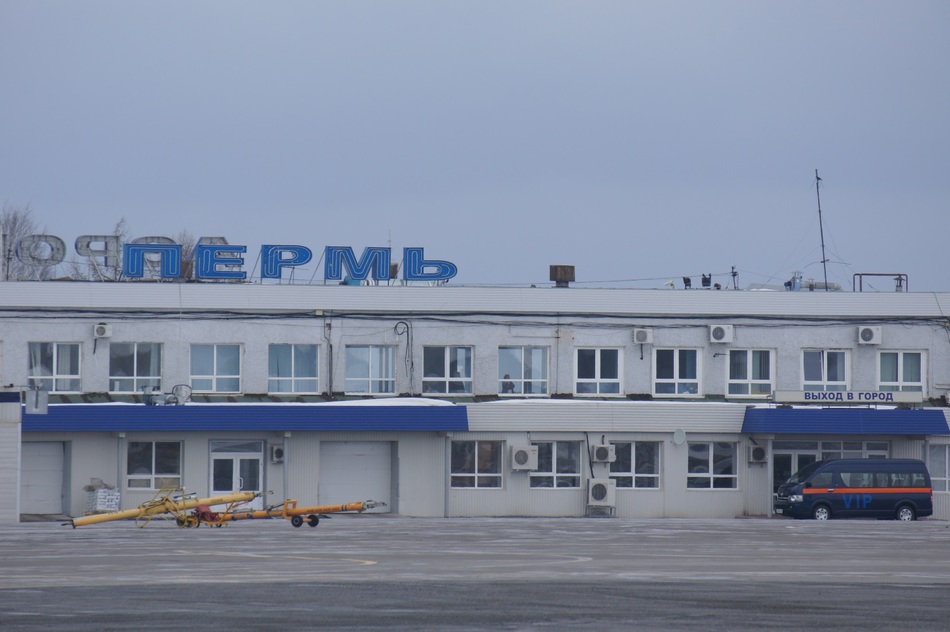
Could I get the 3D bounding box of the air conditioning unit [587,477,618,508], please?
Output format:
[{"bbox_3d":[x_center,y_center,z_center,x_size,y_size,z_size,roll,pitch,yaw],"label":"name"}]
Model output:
[{"bbox_3d":[4.483,6.246,293.937,0.970,0.950,0.350,1,-1,-21],"label":"air conditioning unit"}]

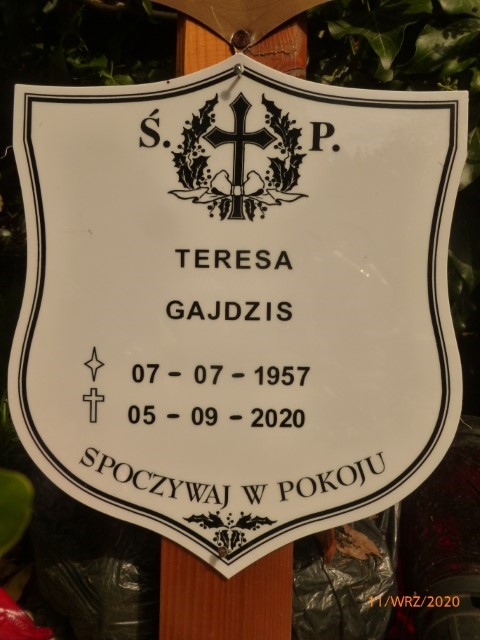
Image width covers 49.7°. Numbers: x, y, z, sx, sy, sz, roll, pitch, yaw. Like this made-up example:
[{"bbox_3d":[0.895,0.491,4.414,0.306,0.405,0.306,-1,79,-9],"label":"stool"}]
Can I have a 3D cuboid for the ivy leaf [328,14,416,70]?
[{"bbox_3d":[0.102,-0.216,0.400,0.070,0.047,0.022,2,5,6],"label":"ivy leaf"}]

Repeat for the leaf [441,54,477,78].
[{"bbox_3d":[0.177,-0.206,0.420,0.031,0.022,0.018,2,5,11],"label":"leaf"}]

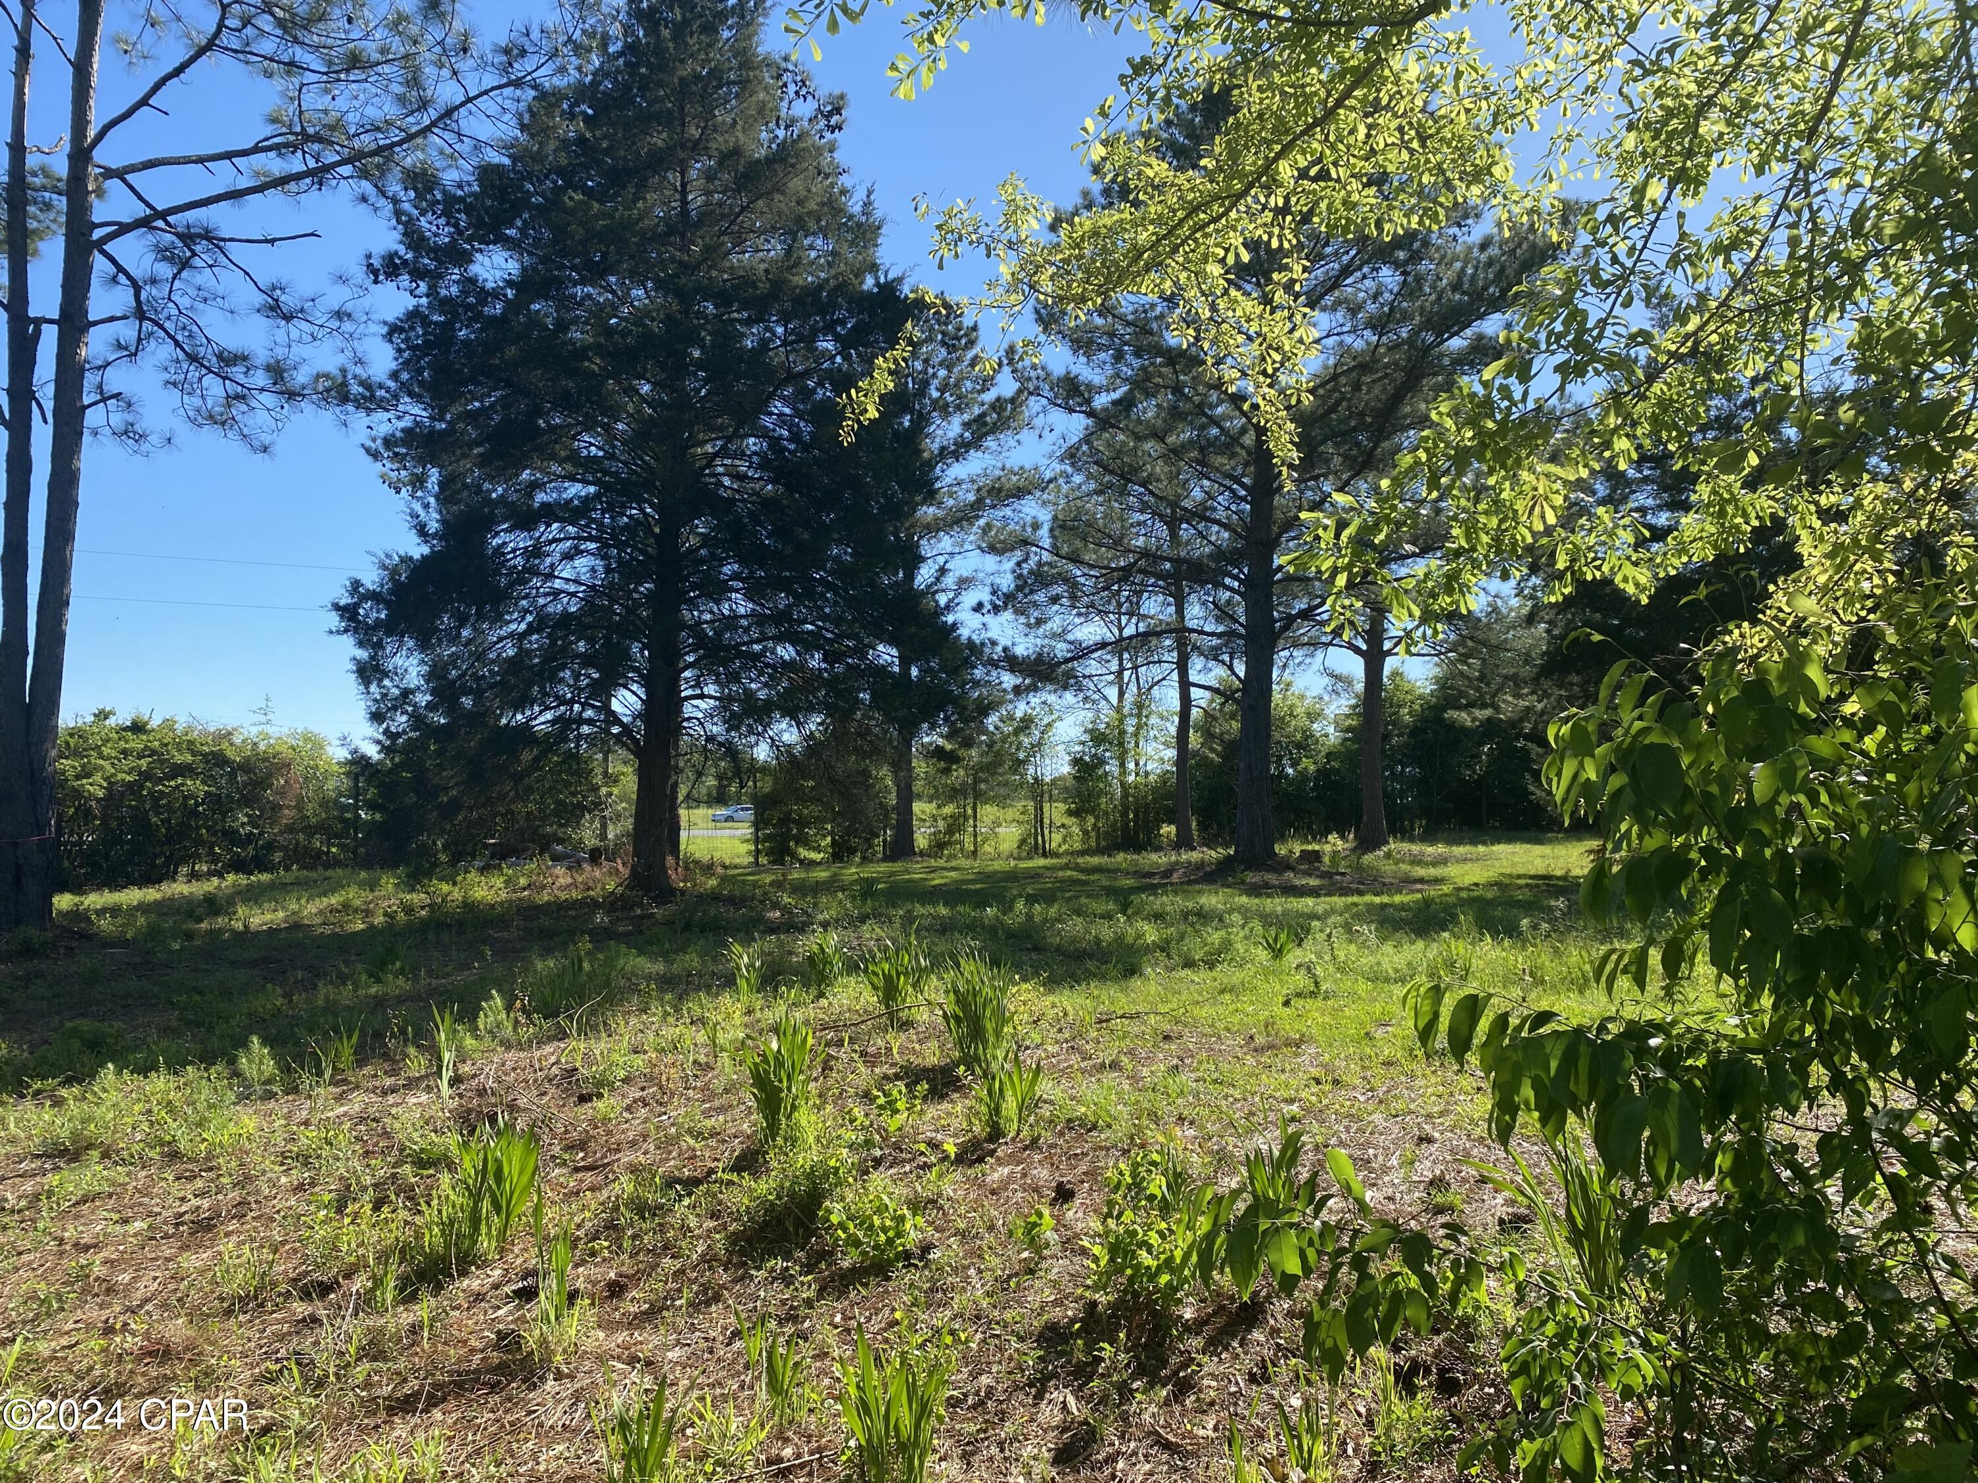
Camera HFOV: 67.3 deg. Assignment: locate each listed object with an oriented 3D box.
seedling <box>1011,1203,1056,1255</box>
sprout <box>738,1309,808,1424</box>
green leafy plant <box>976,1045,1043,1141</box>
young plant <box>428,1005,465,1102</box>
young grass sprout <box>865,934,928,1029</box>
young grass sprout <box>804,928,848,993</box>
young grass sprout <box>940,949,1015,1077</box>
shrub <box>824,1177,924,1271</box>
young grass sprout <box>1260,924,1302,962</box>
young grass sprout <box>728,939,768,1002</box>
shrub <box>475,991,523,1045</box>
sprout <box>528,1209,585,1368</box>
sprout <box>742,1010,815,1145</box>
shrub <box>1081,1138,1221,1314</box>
[{"bbox_3d":[0.149,1.617,4.927,0.149,0.136,0.134,0,-2,0],"label":"seedling"},{"bbox_3d":[-0.526,1.529,3.630,0.173,0.249,0.147,0,-2,0],"label":"sprout"},{"bbox_3d":[0.082,1.432,6.050,0.262,0.359,0.223,0,-2,0],"label":"green leafy plant"},{"bbox_3d":[-2.634,1.518,7.223,0.173,0.449,0.155,0,-2,0],"label":"young plant"},{"bbox_3d":[-0.592,1.542,9.502,0.425,0.584,0.382,0,-2,0],"label":"young grass sprout"},{"bbox_3d":[-1.219,1.636,11.118,0.324,0.476,0.307,0,-2,0],"label":"young grass sprout"},{"bbox_3d":[-0.054,1.355,7.400,0.351,0.582,0.333,0,-2,0],"label":"young grass sprout"},{"bbox_3d":[-0.383,1.594,4.912,0.332,0.227,0.299,0,-2,0],"label":"shrub"},{"bbox_3d":[2.512,1.733,12.818,0.346,0.333,0.329,0,-2,0],"label":"young grass sprout"},{"bbox_3d":[-1.721,1.634,10.612,0.276,0.422,0.262,0,-2,0],"label":"young grass sprout"},{"bbox_3d":[-2.609,1.467,7.900,0.239,0.272,0.227,0,-2,0],"label":"shrub"},{"bbox_3d":[-1.123,1.410,3.850,0.148,0.381,0.133,0,-2,0],"label":"sprout"},{"bbox_3d":[-0.849,1.354,6.000,0.285,0.517,0.256,0,-2,0],"label":"sprout"},{"bbox_3d":[0.461,1.381,4.200,0.373,0.450,0.317,0,-2,0],"label":"shrub"}]

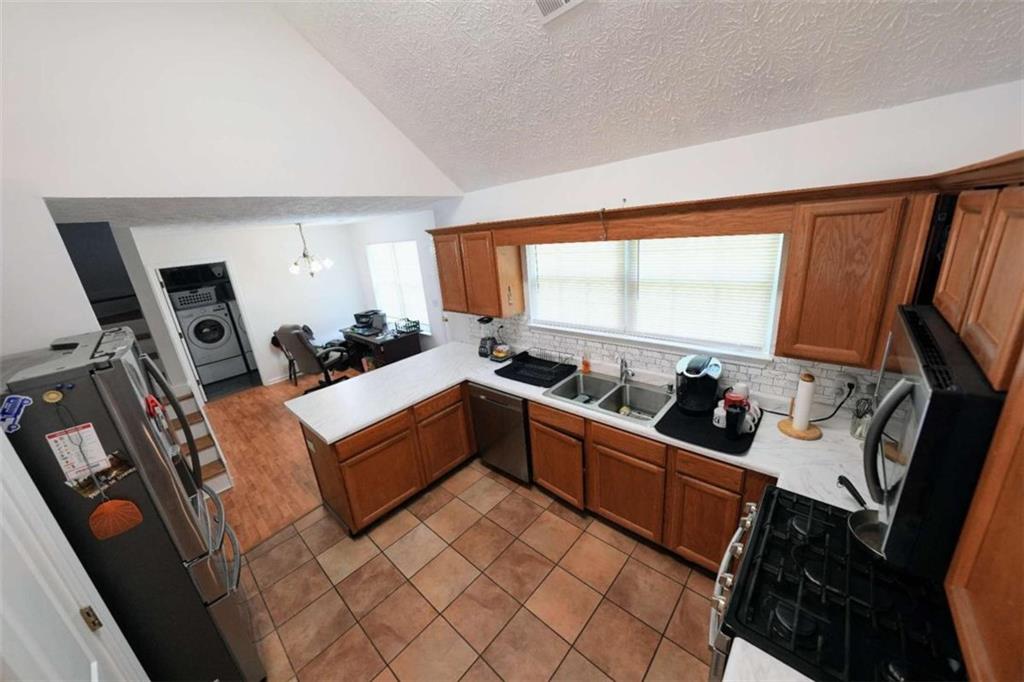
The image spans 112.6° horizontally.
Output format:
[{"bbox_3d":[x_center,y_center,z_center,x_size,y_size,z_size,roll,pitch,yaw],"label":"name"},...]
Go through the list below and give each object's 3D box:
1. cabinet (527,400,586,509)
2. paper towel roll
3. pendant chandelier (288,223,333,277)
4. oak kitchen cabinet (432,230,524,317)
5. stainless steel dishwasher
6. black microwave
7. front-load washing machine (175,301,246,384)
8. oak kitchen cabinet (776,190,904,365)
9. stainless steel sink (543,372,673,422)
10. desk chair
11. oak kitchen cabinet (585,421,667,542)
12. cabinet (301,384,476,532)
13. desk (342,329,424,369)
[{"bbox_3d":[0.532,0.784,2.736,0.525,0.775,0.610,10,22,42],"label":"cabinet"},{"bbox_3d":[1.562,0.325,1.821,0.075,0.310,0.075,10,23,41],"label":"paper towel roll"},{"bbox_3d":[-2.964,-1.321,4.907,0.620,0.700,0.620,10,23,41],"label":"pendant chandelier"},{"bbox_3d":[-0.325,-0.645,3.255,0.830,0.750,0.330,10,23,41],"label":"oak kitchen cabinet"},{"bbox_3d":[0.088,0.713,3.140,0.615,0.795,0.610,10,22,42],"label":"stainless steel dishwasher"},{"bbox_3d":[1.196,0.223,0.835,0.420,0.420,0.740,10,22,42],"label":"black microwave"},{"bbox_3d":[-5.696,0.006,6.473,0.760,1.355,0.686,10,22,42],"label":"front-load washing machine"},{"bbox_3d":[1.530,-0.287,1.626,0.340,0.745,0.325,10,23,41],"label":"oak kitchen cabinet"},{"bbox_3d":[0.726,0.487,2.599,0.843,0.200,0.524,10,22,42],"label":"stainless steel sink"},{"bbox_3d":[-2.980,0.276,5.297,0.640,1.060,0.730,4,18,28],"label":"desk chair"},{"bbox_3d":[0.922,0.823,2.427,0.530,0.770,0.605,10,23,41],"label":"oak kitchen cabinet"},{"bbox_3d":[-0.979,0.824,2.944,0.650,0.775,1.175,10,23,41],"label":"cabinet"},{"bbox_3d":[-2.210,0.201,5.885,1.435,0.755,0.701,10,22,42],"label":"desk"}]

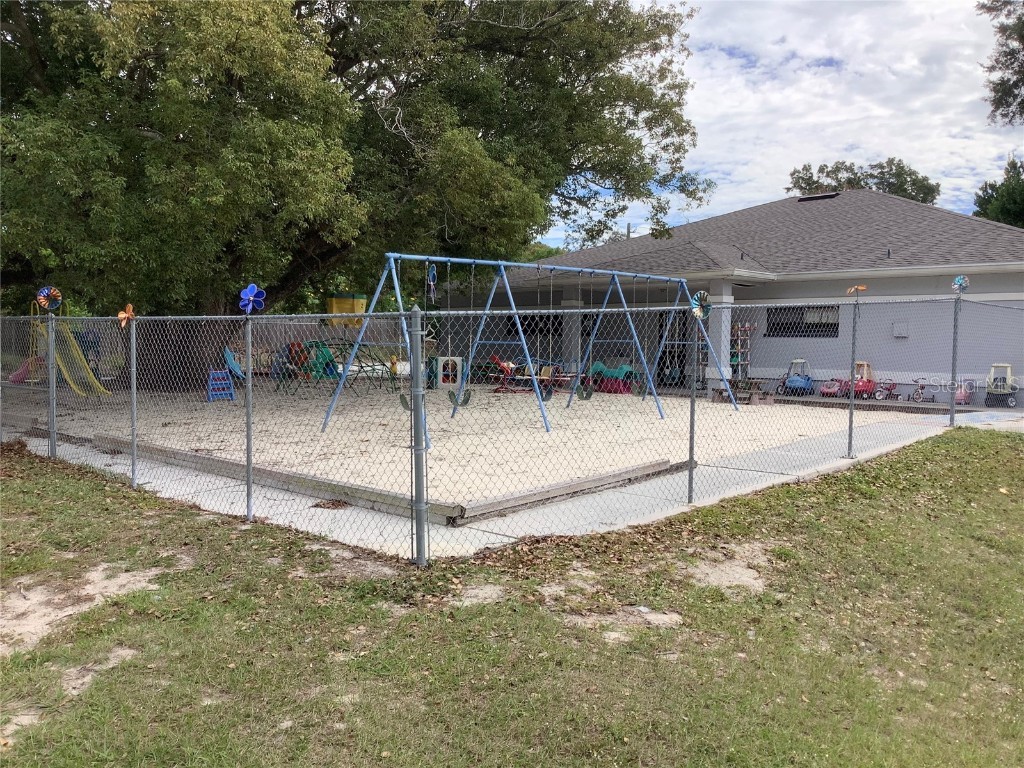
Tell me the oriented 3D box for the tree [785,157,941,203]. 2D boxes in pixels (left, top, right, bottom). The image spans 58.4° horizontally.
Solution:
[{"bbox_3d":[20.976,-7.464,55.315,11.000,12.260,11.000,2,3,21],"label":"tree"}]

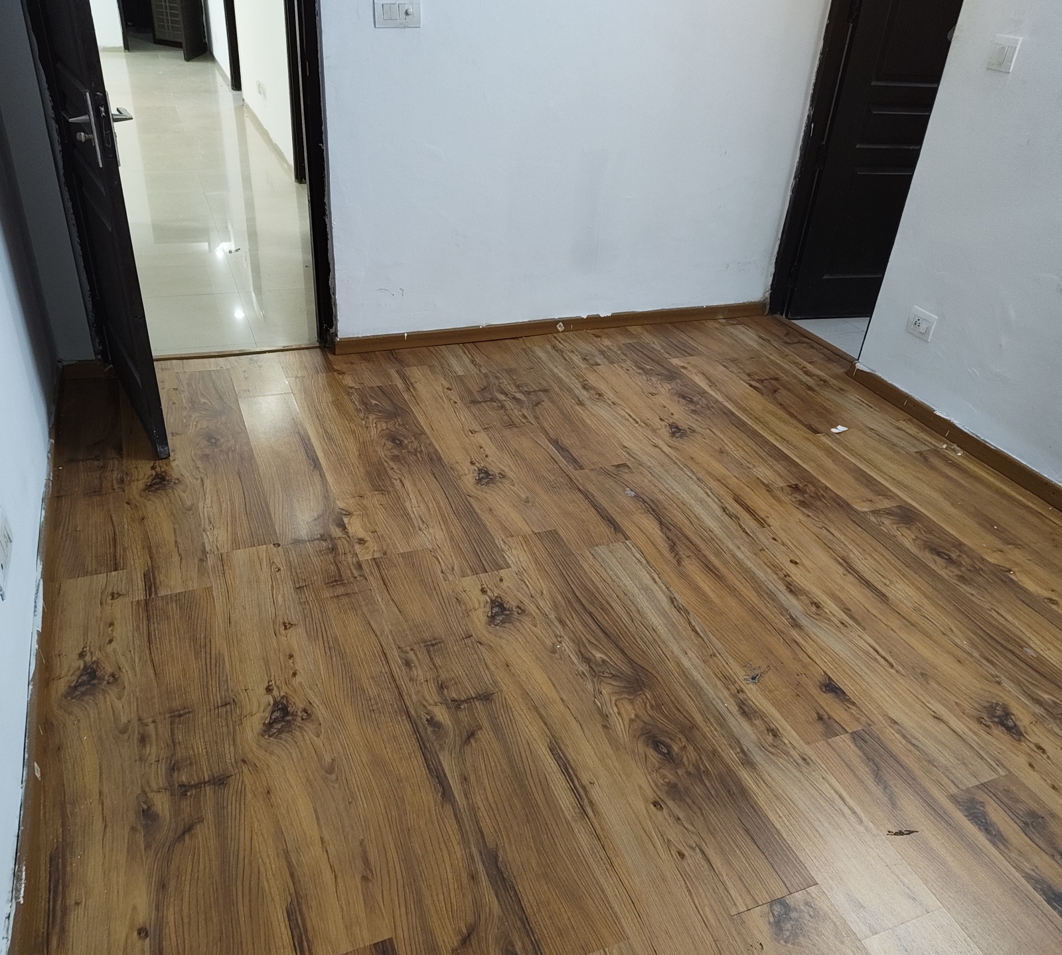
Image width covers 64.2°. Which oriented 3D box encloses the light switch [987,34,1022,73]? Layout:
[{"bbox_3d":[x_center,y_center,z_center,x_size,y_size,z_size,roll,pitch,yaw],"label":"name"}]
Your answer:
[{"bbox_3d":[1.500,-1.344,2.683,0.012,0.095,0.091,-10,35,-20],"label":"light switch"}]

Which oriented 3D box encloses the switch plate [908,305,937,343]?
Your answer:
[{"bbox_3d":[1.455,-0.572,3.151,0.012,0.094,0.114,-10,35,-20],"label":"switch plate"}]

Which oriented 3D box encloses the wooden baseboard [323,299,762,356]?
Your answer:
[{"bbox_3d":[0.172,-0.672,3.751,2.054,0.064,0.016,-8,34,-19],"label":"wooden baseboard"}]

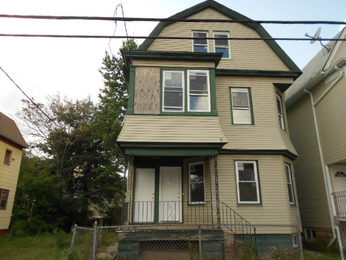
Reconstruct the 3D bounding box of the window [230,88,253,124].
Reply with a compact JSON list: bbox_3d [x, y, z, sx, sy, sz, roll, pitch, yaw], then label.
[{"bbox_3d":[2.750,-0.965,10.467,0.937,1.578,0.120,1,-17,-3],"label":"window"}]

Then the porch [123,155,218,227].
[{"bbox_3d":[-0.095,2.216,9.157,2.954,2.244,2.100,1,-17,-3],"label":"porch"}]

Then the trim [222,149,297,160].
[{"bbox_3d":[3.448,0.924,10.143,3.382,0.167,0.750,1,-17,-3],"label":"trim"}]

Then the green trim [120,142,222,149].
[{"bbox_3d":[0.012,0.524,8.582,3.458,0.157,0.250,1,-17,-3],"label":"green trim"}]

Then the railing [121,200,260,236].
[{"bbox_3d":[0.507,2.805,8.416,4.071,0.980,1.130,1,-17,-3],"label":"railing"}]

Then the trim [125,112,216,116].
[{"bbox_3d":[-0.005,-0.531,8.995,3.176,0.139,0.110,1,-17,-3],"label":"trim"}]

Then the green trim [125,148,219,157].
[{"bbox_3d":[-0.032,0.770,8.657,3.087,0.259,0.200,1,-17,-3],"label":"green trim"}]

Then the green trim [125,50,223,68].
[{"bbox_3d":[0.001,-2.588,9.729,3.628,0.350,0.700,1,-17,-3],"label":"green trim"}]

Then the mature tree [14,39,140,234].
[{"bbox_3d":[-6.126,-0.201,16.504,8.135,12.734,8.000,1,-17,-3],"label":"mature tree"}]

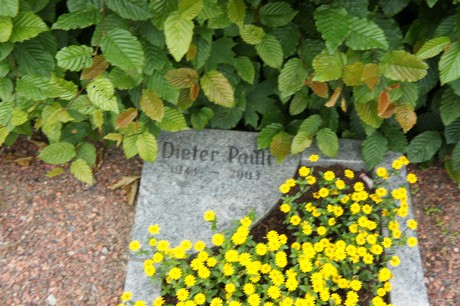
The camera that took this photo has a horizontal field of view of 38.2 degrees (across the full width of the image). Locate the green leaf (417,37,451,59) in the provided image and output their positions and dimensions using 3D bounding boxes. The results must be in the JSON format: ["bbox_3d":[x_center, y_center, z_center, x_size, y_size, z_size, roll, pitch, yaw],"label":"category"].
[{"bbox_3d":[0.376,-0.193,1.225,0.071,0.018,0.037,-27,53,11],"label":"green leaf"}]

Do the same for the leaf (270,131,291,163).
[{"bbox_3d":[0.104,-0.013,1.371,0.040,0.069,0.018,5,17,2],"label":"leaf"}]

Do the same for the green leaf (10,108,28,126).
[{"bbox_3d":[-0.381,-0.064,1.200,0.037,0.007,0.026,-37,94,-15],"label":"green leaf"}]

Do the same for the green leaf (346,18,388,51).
[{"bbox_3d":[0.251,-0.216,1.210,0.084,0.058,0.020,26,8,7],"label":"green leaf"}]

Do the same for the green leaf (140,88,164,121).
[{"bbox_3d":[-0.149,-0.092,1.280,0.041,0.015,0.071,-27,92,-6],"label":"green leaf"}]

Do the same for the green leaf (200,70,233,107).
[{"bbox_3d":[-0.024,-0.122,1.254,0.084,0.018,0.049,43,91,-13],"label":"green leaf"}]

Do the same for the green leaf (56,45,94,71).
[{"bbox_3d":[-0.285,-0.175,1.220,0.071,0.015,0.047,-13,95,-11],"label":"green leaf"}]

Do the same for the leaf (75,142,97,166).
[{"bbox_3d":[-0.274,0.004,1.260,0.037,0.015,0.055,-30,87,-9],"label":"leaf"}]

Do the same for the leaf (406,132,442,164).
[{"bbox_3d":[0.398,-0.013,1.360,0.086,0.018,0.053,-39,77,8],"label":"leaf"}]

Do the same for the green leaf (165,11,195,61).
[{"bbox_3d":[-0.090,-0.207,1.180,0.053,0.094,0.018,3,4,-4],"label":"green leaf"}]

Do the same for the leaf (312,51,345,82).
[{"bbox_3d":[0.173,-0.152,1.170,0.051,0.015,0.060,30,86,7],"label":"leaf"}]

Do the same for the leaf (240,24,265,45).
[{"bbox_3d":[0.039,-0.207,1.160,0.046,0.008,0.034,25,91,1],"label":"leaf"}]

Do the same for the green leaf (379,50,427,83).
[{"bbox_3d":[0.310,-0.154,1.180,0.083,0.013,0.056,5,87,12],"label":"green leaf"}]

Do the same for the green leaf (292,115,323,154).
[{"bbox_3d":[0.141,-0.034,1.220,0.038,0.015,0.085,35,86,7],"label":"green leaf"}]

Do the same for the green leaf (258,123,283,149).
[{"bbox_3d":[0.076,-0.033,1.240,0.038,0.015,0.062,44,86,6],"label":"green leaf"}]

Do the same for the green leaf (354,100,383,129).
[{"bbox_3d":[0.273,-0.076,1.312,0.041,0.073,0.018,-42,14,4],"label":"green leaf"}]

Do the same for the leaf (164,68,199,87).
[{"bbox_3d":[-0.092,-0.141,1.264,0.061,0.018,0.038,3,81,6],"label":"leaf"}]

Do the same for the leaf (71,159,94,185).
[{"bbox_3d":[-0.308,0.039,1.390,0.039,0.068,0.018,-38,15,-4],"label":"leaf"}]

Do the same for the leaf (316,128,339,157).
[{"bbox_3d":[0.198,-0.020,1.350,0.042,0.014,0.064,-19,84,6],"label":"leaf"}]

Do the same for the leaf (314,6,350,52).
[{"bbox_3d":[0.186,-0.224,1.210,0.063,0.091,0.020,-4,4,8],"label":"leaf"}]

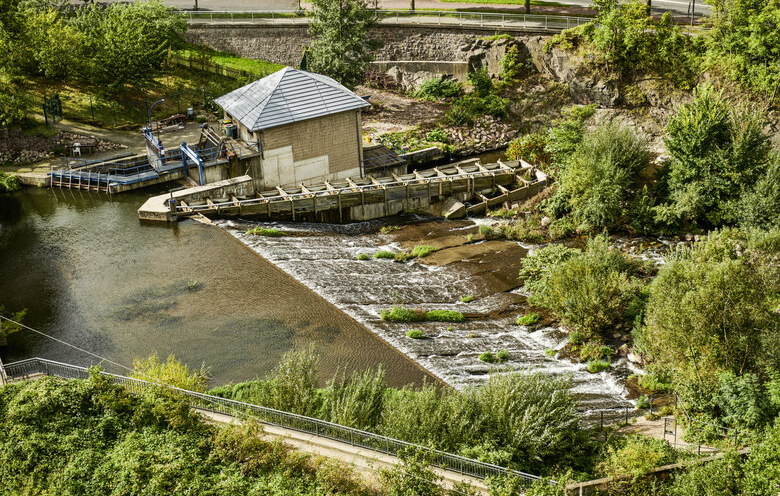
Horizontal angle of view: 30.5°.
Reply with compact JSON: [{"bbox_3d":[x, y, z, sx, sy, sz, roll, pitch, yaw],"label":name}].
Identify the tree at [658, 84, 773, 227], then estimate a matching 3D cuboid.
[{"bbox_3d":[22.840,-6.810,100.340,7.830,9.500,7.830,-3,25,0],"label":"tree"}]

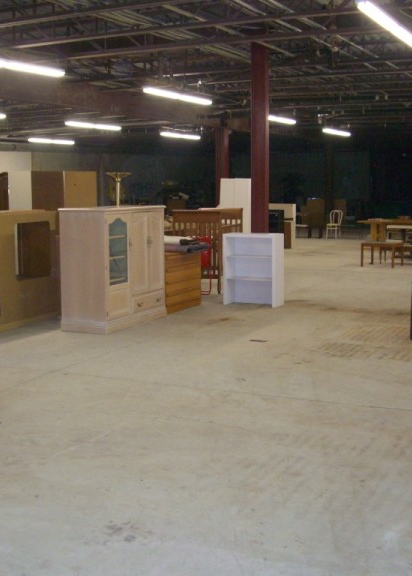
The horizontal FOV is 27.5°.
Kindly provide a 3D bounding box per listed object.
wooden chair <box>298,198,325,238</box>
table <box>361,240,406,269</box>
[{"bbox_3d":[3.504,-2.226,27.430,0.650,1.200,0.650,5,8,35],"label":"wooden chair"},{"bbox_3d":[3.668,-0.699,17.490,0.680,0.490,0.700,3,8,26],"label":"table"}]

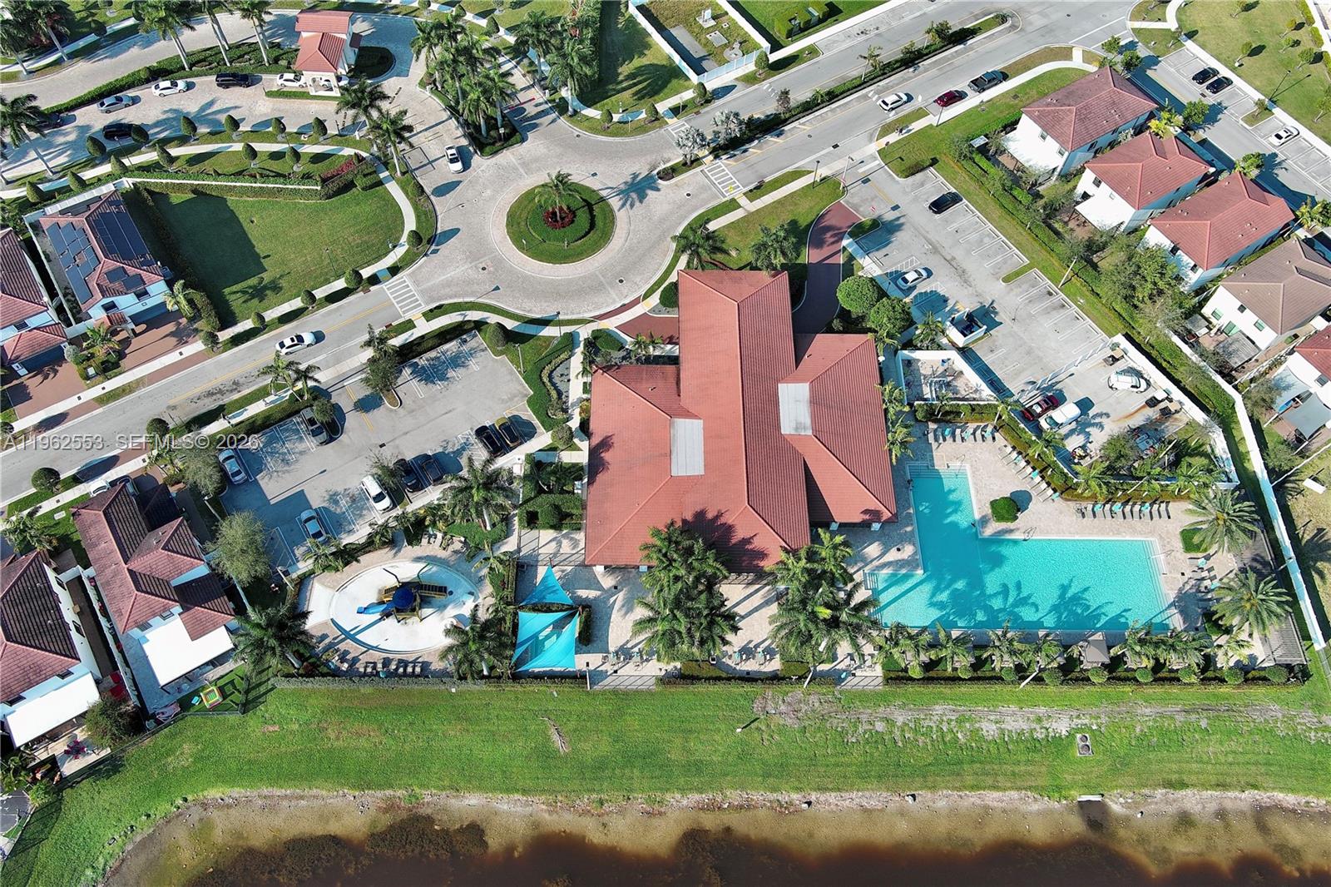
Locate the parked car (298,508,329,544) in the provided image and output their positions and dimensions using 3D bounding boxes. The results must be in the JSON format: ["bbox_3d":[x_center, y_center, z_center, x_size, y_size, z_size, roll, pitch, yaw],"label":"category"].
[{"bbox_3d":[-41.045,9.551,125.647,1.830,1.450,4.750,-29,66,-18],"label":"parked car"}]

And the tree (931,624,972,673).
[{"bbox_3d":[31.691,23.518,121.092,4.600,7.100,4.600,2,61,0],"label":"tree"}]

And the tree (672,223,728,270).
[{"bbox_3d":[4.412,-24.466,145.473,7.000,11.000,7.000,2,61,0],"label":"tree"}]

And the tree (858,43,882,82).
[{"bbox_3d":[30.964,-58.300,165.647,3.700,5.400,3.700,1,60,-2],"label":"tree"}]

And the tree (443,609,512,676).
[{"bbox_3d":[-19.611,22.541,113.801,7.400,11.200,7.400,1,60,-2],"label":"tree"}]

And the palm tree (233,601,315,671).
[{"bbox_3d":[-41.727,22.122,117.344,7.800,12.600,7.800,2,61,0],"label":"palm tree"}]

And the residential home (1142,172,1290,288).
[{"bbox_3d":[78.545,-30.673,152.227,18.700,7.600,10.250,-29,65,-17],"label":"residential home"}]

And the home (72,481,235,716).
[{"bbox_3d":[-57.473,14.543,119.457,11.140,7.000,23.600,-28,65,-17],"label":"home"}]

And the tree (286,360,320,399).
[{"bbox_3d":[-43.767,-7.122,131.766,4.800,7.200,4.800,1,60,-2],"label":"tree"}]

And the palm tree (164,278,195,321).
[{"bbox_3d":[-61.446,-17.741,137.575,4.500,6.300,4.500,1,60,-2],"label":"palm tree"}]

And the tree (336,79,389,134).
[{"bbox_3d":[-42.855,-46.348,155.612,7.400,10.900,7.400,3,60,0],"label":"tree"}]

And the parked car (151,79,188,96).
[{"bbox_3d":[-77.074,-55.344,166.891,4.850,1.450,1.850,-13,62,-8],"label":"parked car"}]

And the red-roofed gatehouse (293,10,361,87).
[{"bbox_3d":[-52.240,-60.100,164.350,8.230,7.090,11.750,3,61,1],"label":"red-roofed gatehouse"}]

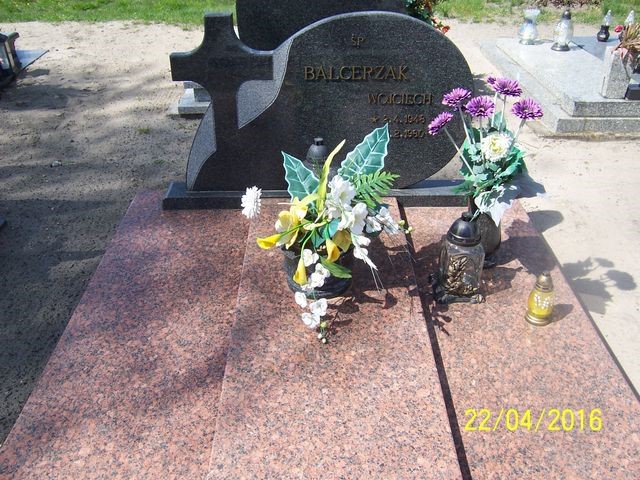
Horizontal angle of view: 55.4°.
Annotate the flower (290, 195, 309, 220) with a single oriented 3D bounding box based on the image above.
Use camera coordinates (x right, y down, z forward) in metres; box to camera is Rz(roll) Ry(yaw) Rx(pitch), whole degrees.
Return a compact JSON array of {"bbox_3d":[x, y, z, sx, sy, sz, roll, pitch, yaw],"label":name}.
[{"bbox_3d":[-0.059,-0.090,1.743,0.053,0.058,0.045,-1,30,-1],"label":"flower"}]

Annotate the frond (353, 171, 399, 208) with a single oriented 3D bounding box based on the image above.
[{"bbox_3d":[0.160,-0.146,1.760,0.135,0.090,0.070,-1,30,-1],"label":"frond"}]

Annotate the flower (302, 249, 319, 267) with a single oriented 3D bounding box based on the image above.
[{"bbox_3d":[-0.027,0.050,1.746,0.046,0.046,0.028,-1,30,-1],"label":"flower"}]

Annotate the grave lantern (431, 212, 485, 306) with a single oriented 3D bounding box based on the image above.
[{"bbox_3d":[0.410,0.037,1.781,0.143,0.253,0.140,-2,30,-3],"label":"grave lantern"}]

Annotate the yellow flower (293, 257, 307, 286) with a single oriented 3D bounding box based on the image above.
[{"bbox_3d":[-0.061,0.095,1.900,0.048,0.085,0.052,-1,30,0],"label":"yellow flower"}]

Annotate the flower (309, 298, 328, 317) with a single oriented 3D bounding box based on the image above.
[{"bbox_3d":[-0.004,0.189,1.709,0.053,0.030,0.050,0,63,0],"label":"flower"}]

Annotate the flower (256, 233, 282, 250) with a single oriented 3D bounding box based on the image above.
[{"bbox_3d":[-0.146,0.004,1.768,0.078,0.042,0.042,-17,34,-14],"label":"flower"}]

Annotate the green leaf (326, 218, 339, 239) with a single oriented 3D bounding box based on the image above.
[{"bbox_3d":[0.036,-0.033,1.767,0.037,0.048,0.030,-1,30,-1],"label":"green leaf"}]

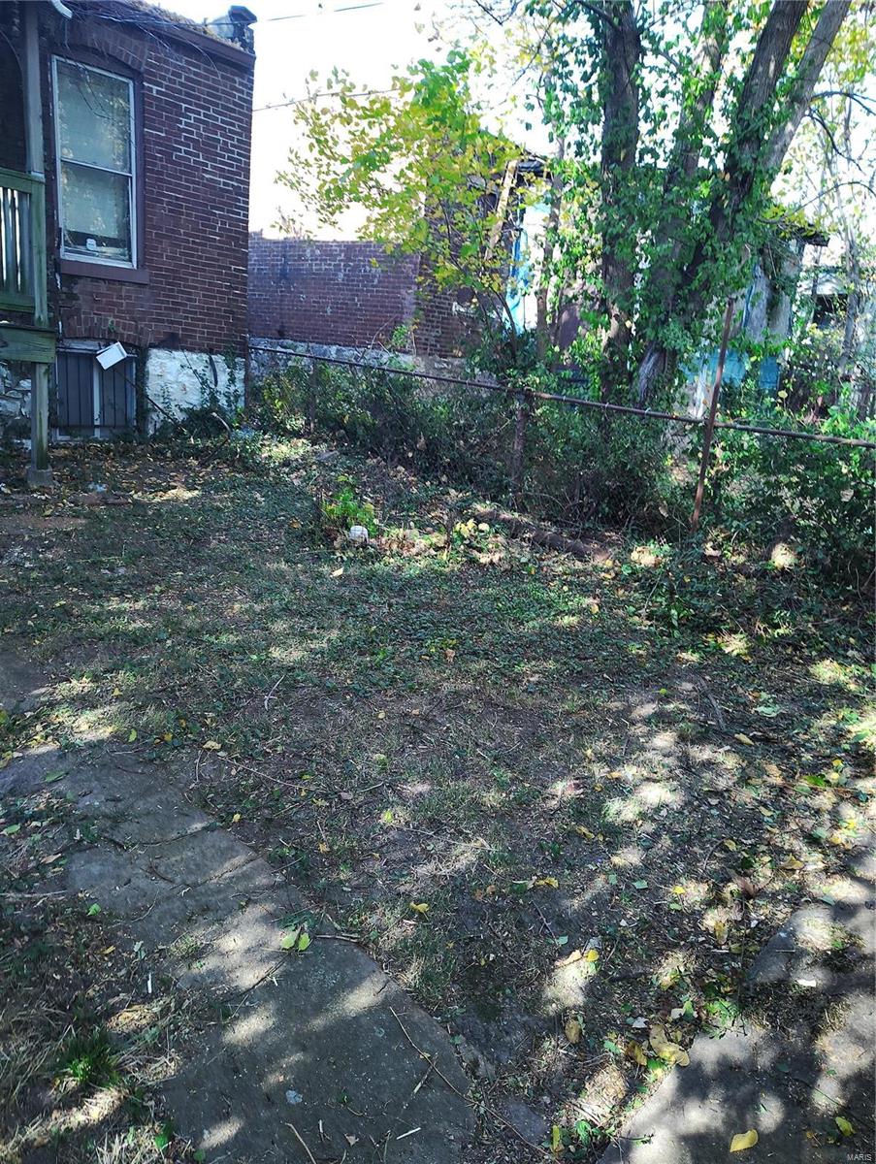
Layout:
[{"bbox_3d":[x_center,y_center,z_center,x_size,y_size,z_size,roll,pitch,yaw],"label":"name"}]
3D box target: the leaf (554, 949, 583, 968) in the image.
[{"bbox_3d":[0.338,0.967,2.069,0.089,0.022,0.040,-6,20,-38],"label":"leaf"}]

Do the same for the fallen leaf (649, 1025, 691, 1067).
[{"bbox_3d":[0.520,1.054,1.837,0.073,0.026,0.112,3,16,-13],"label":"fallen leaf"}]

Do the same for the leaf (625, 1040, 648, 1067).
[{"bbox_3d":[0.443,1.056,1.804,0.045,0.022,0.063,-1,18,-24],"label":"leaf"}]

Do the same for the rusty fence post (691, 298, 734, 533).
[{"bbox_3d":[2.443,-1.431,7.197,0.055,2.080,0.055,-9,19,-43],"label":"rusty fence post"}]

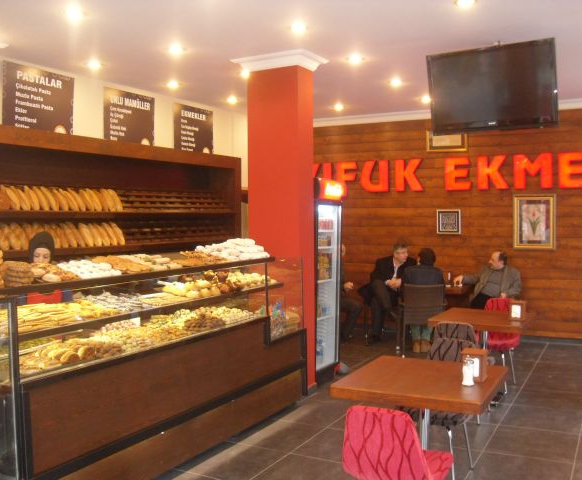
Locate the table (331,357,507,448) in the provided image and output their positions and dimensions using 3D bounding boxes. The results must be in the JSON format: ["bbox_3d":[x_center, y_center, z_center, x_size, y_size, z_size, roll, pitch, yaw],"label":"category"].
[{"bbox_3d":[0.757,1.147,3.571,0.780,0.750,0.830,0,2,28],"label":"table"}]

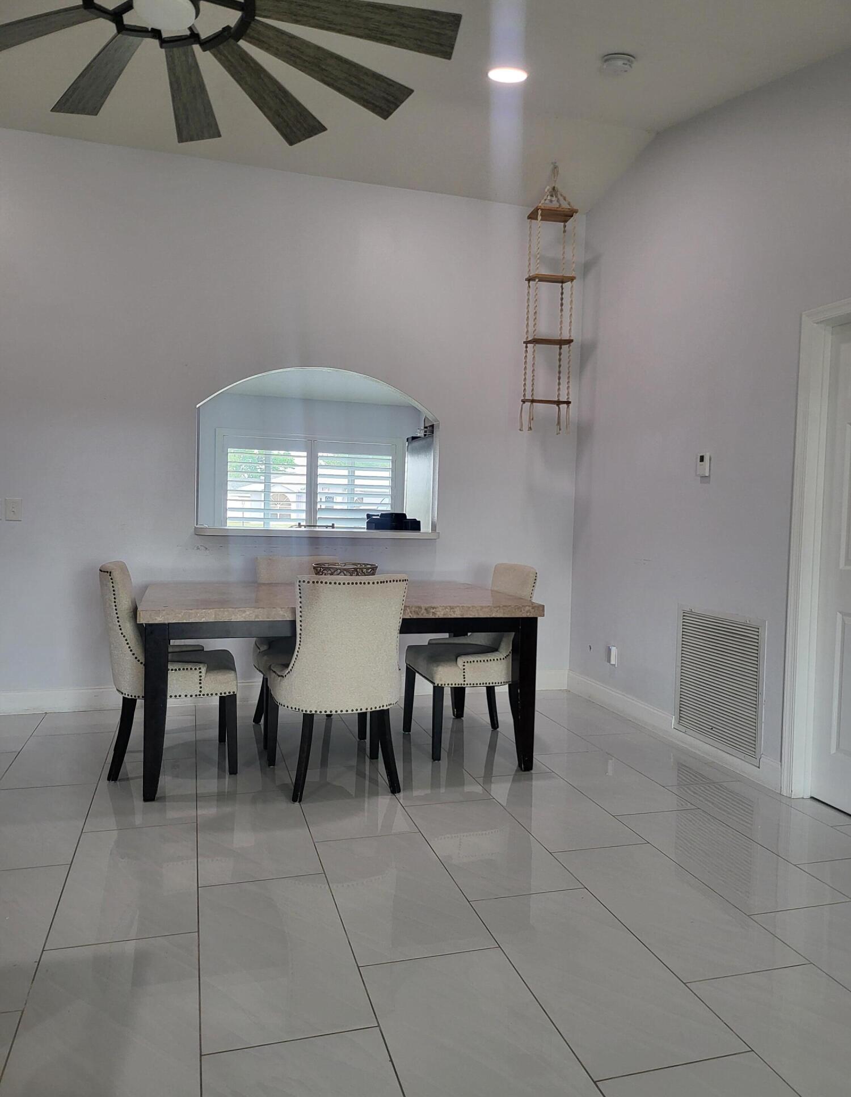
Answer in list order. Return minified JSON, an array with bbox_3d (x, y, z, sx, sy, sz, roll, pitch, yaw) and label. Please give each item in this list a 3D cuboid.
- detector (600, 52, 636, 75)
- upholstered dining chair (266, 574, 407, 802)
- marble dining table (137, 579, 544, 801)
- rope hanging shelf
[{"bbox_3d":[0.852,-2.134,3.466,0.142,0.042,0.142,5,15,-1],"label":"detector"},{"bbox_3d":[-0.387,0.551,3.458,0.564,0.941,0.594,0,3,-19],"label":"upholstered dining chair"},{"bbox_3d":[-0.455,0.613,3.883,1.756,0.777,1.066,1,3,-17],"label":"marble dining table"},{"bbox_3d":[0.760,-1.512,4.787,0.253,1.633,0.168,1,3,-14],"label":"rope hanging shelf"}]

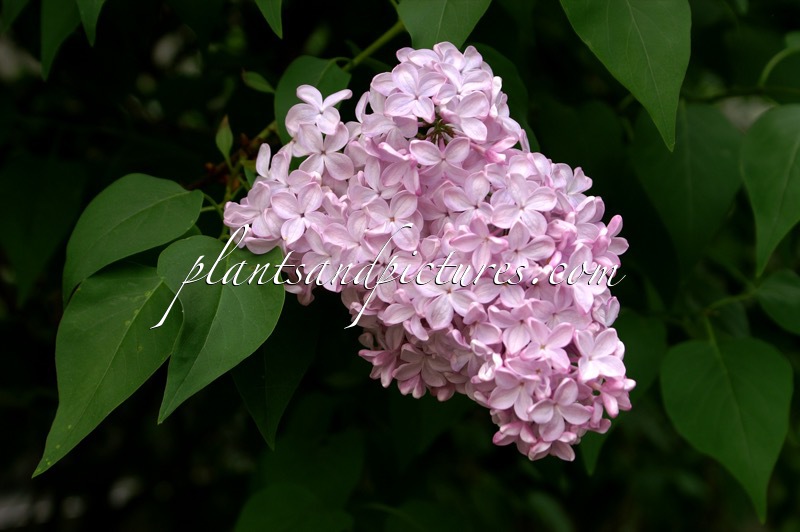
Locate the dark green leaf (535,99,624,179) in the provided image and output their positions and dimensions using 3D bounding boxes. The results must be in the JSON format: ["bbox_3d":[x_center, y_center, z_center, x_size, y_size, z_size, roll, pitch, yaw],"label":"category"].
[{"bbox_3d":[0.082,-0.050,0.760,0.042,0.056,0.013,0,-6,0],"label":"dark green leaf"}]

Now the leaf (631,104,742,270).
[{"bbox_3d":[0.127,-0.035,0.740,0.050,0.077,0.013,-2,-6,5],"label":"leaf"}]

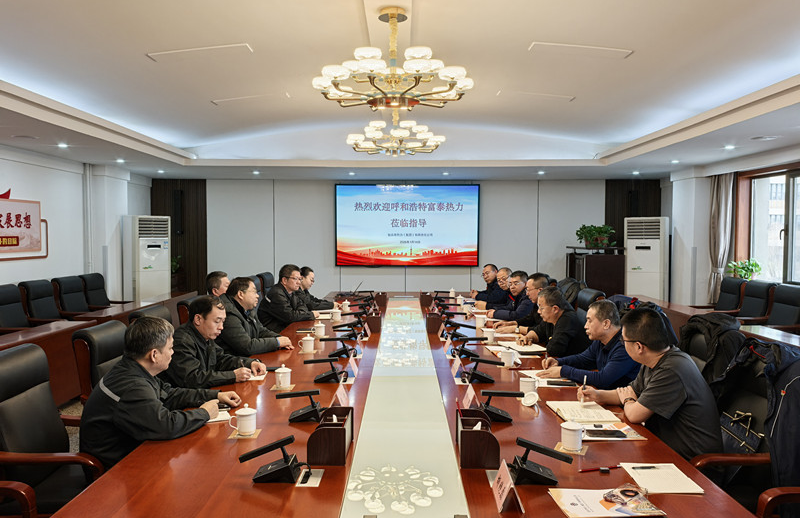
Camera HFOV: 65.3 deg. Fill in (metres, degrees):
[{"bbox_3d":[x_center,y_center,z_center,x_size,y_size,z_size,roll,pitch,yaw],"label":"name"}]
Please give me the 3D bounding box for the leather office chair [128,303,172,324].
[{"bbox_3d":[-1.386,0.909,4.218,0.680,1.100,0.620,0,2,0],"label":"leather office chair"}]

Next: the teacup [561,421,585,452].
[{"bbox_3d":[0.682,0.682,2.454,0.110,0.117,0.088,-1,3,-28],"label":"teacup"}]

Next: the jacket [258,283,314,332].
[{"bbox_3d":[-1.130,0.546,6.231,0.540,0.590,0.510,0,2,8],"label":"jacket"}]

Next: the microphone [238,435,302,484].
[{"bbox_3d":[-0.469,0.707,2.233,0.218,0.147,0.120,0,2,0],"label":"microphone"}]

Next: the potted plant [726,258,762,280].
[{"bbox_3d":[4.209,0.160,7.614,0.360,0.330,0.420,0,3,0],"label":"potted plant"}]

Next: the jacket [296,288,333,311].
[{"bbox_3d":[-1.036,0.575,7.233,0.540,0.530,0.470,0,2,7],"label":"jacket"}]

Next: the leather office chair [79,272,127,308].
[{"bbox_3d":[-3.744,0.734,8.149,0.680,1.060,0.620,0,2,0],"label":"leather office chair"}]

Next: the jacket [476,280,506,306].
[{"bbox_3d":[1.172,0.555,7.472,0.500,0.600,0.500,0,2,0],"label":"jacket"}]

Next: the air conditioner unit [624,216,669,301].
[{"bbox_3d":[3.615,0.317,9.158,0.550,1.835,0.375,2,3,33],"label":"air conditioner unit"}]

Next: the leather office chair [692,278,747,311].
[{"bbox_3d":[3.558,0.768,7.181,0.620,1.080,0.580,0,3,0],"label":"leather office chair"}]

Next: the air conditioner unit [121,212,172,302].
[{"bbox_3d":[-3.445,0.319,8.580,0.355,1.815,0.500,2,3,38],"label":"air conditioner unit"}]

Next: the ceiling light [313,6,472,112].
[{"bbox_3d":[-0.040,-1.217,3.774,0.985,0.615,0.985,0,2,0],"label":"ceiling light"}]

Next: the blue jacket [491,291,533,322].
[{"bbox_3d":[1.188,0.582,6.282,0.560,0.580,0.520,0,3,-12],"label":"blue jacket"}]

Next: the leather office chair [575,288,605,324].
[{"bbox_3d":[1.478,0.831,5.663,0.630,1.080,0.600,0,3,0],"label":"leather office chair"}]

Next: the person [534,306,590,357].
[{"bbox_3d":[1.138,0.810,4.541,0.680,1.220,0.540,0,3,2],"label":"person"}]

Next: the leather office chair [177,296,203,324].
[{"bbox_3d":[-1.454,0.855,5.264,0.680,1.060,0.620,0,2,0],"label":"leather office chair"}]

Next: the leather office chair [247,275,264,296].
[{"bbox_3d":[-1.400,0.792,7.066,0.680,1.100,0.620,0,2,0],"label":"leather office chair"}]

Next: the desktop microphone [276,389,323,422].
[{"bbox_3d":[-0.457,0.657,2.821,0.205,0.135,0.105,0,2,0],"label":"desktop microphone"}]

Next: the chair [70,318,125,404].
[{"bbox_3d":[-1.452,0.915,3.605,0.640,1.080,0.600,0,3,0],"label":"chair"}]

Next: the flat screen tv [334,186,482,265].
[{"bbox_3d":[0.129,-0.543,10.186,2.340,1.360,0.080,0,2,0],"label":"flat screen tv"}]

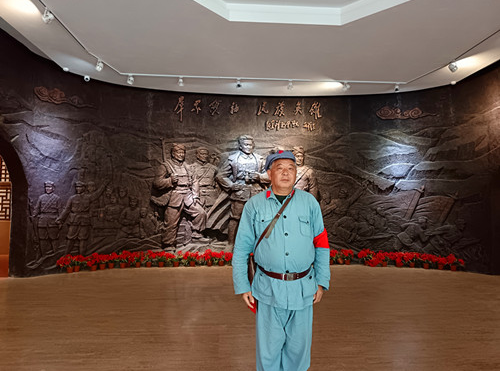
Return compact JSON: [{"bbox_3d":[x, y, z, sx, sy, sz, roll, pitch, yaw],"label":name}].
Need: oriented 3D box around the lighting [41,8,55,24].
[{"bbox_3d":[-2.538,-2.122,4.354,0.150,0.175,0.110,0,-3,-6],"label":"lighting"}]

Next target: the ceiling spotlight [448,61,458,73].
[{"bbox_3d":[3.524,-2.059,6.001,0.140,0.175,0.110,0,-3,0],"label":"ceiling spotlight"}]

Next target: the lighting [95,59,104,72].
[{"bbox_3d":[-2.545,-2.025,5.863,0.140,0.195,0.110,-2,-4,30],"label":"lighting"}]

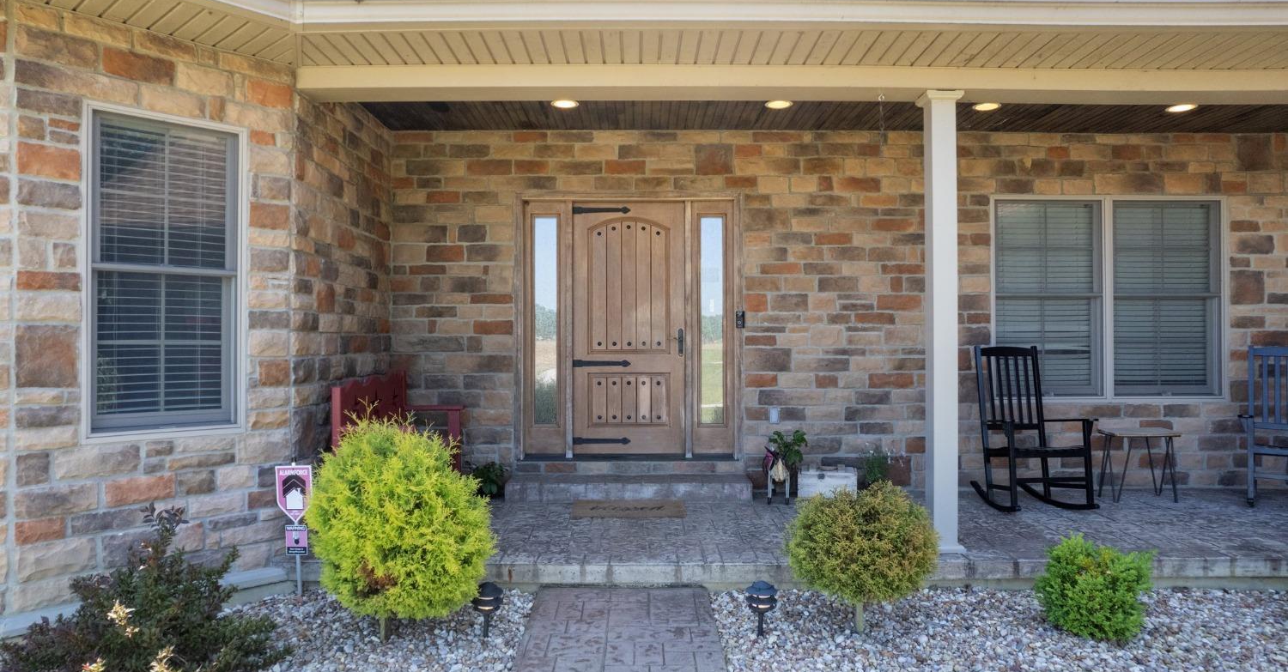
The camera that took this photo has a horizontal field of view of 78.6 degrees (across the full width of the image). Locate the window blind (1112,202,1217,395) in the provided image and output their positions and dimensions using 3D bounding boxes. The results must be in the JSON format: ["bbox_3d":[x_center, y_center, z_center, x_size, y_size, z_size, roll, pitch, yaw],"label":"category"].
[{"bbox_3d":[4.190,-0.304,6.340,0.850,1.550,0.060,0,0,-1],"label":"window blind"}]

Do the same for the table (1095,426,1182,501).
[{"bbox_3d":[3.652,0.963,5.842,0.490,0.495,0.410,0,0,-1],"label":"table"}]

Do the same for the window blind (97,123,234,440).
[{"bbox_3d":[-2.460,-0.312,4.050,0.660,1.550,0.060,0,-1,-45],"label":"window blind"}]

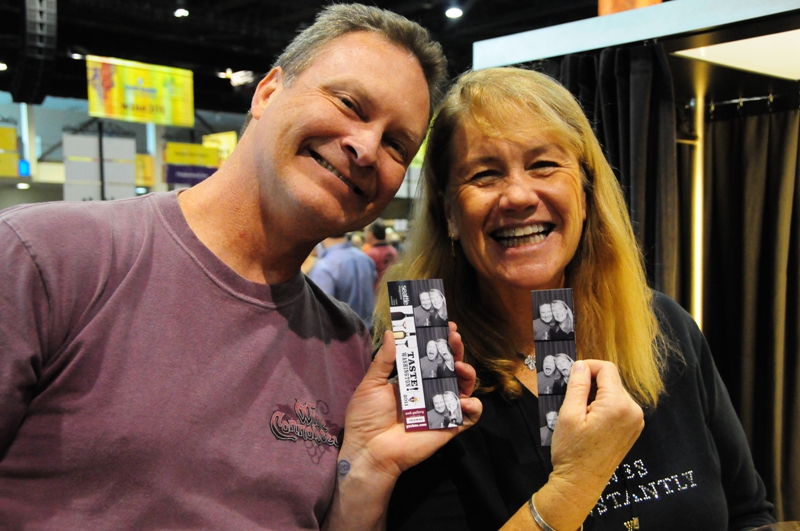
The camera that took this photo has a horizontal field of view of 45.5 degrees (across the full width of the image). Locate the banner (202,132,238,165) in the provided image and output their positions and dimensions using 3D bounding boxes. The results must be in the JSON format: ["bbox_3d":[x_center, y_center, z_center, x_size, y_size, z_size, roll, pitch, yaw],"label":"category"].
[{"bbox_3d":[-6.037,-3.823,32.000,0.060,1.130,2.100,-2,3,-44],"label":"banner"}]

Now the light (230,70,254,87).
[{"bbox_3d":[-5.282,-6.271,32.000,0.800,0.500,0.500,-1,2,-9],"label":"light"}]

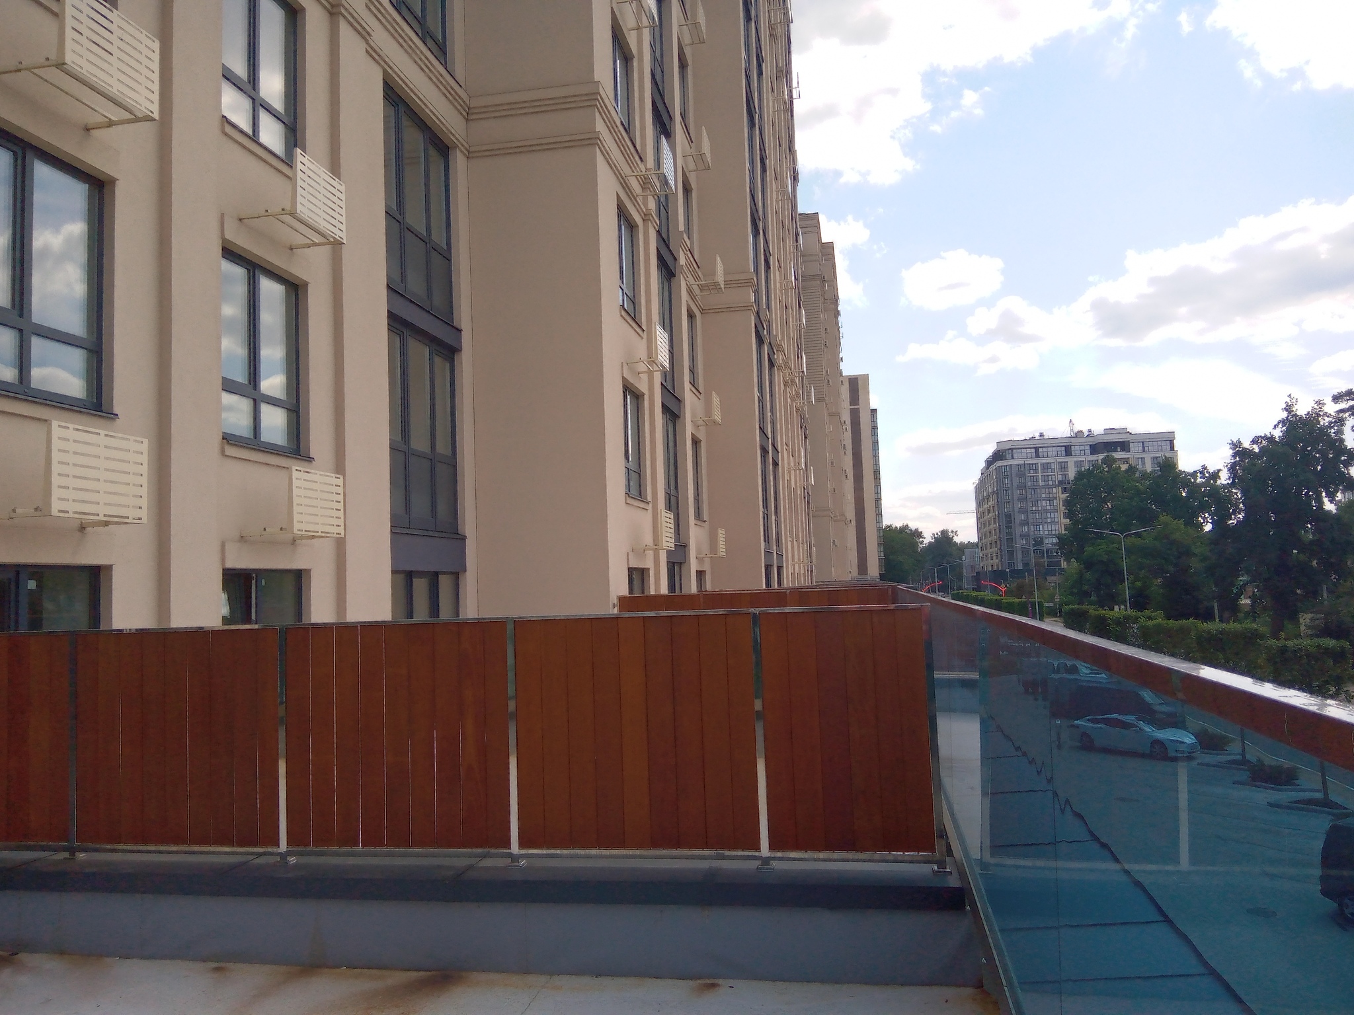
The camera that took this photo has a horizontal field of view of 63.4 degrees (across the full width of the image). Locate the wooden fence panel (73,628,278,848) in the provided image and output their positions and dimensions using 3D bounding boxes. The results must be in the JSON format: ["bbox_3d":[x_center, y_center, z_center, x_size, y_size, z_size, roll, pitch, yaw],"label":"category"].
[{"bbox_3d":[-2.547,1.169,5.579,1.142,1.088,0.035,-3,-4,10],"label":"wooden fence panel"}]

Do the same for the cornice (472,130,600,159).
[{"bbox_3d":[-2.047,-5.180,15.613,1.940,0.182,0.099,-3,-4,10],"label":"cornice"}]

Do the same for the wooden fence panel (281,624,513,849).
[{"bbox_3d":[-1.370,1.108,5.343,1.162,1.099,0.030,-3,-4,10],"label":"wooden fence panel"}]

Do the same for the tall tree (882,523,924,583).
[{"bbox_3d":[50.837,13.338,249.635,12.000,20.116,12.000,-3,-4,10],"label":"tall tree"}]

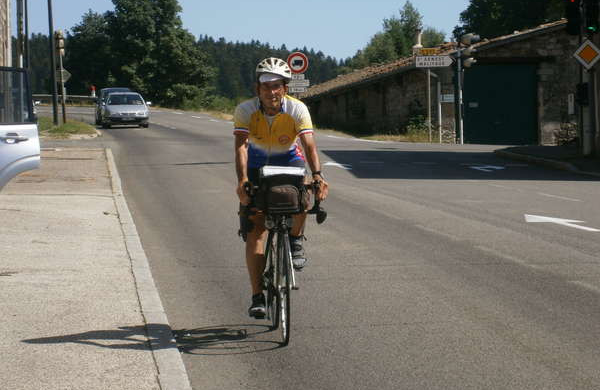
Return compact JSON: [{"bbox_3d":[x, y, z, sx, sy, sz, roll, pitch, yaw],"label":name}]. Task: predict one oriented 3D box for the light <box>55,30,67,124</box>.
[{"bbox_3d":[-9.016,-4.432,85.000,0.400,3.500,0.420,-1,3,3],"label":"light"}]

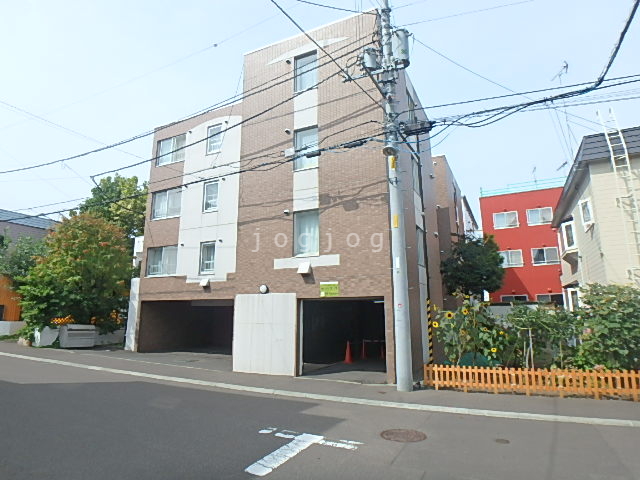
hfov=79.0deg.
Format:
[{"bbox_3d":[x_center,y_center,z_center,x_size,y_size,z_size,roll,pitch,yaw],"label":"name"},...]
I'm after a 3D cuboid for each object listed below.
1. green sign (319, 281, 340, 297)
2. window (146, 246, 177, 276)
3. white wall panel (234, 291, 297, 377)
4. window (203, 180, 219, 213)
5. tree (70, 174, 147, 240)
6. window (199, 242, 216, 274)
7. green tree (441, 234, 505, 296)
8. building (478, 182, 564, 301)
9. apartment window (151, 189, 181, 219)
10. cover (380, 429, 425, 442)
[{"bbox_3d":[0.264,1.376,10.829,0.600,0.410,0.040,-6,-13,26],"label":"green sign"},{"bbox_3d":[-7.167,0.964,17.559,1.820,1.340,0.130,-6,-13,24],"label":"window"},{"bbox_3d":[-1.669,2.764,11.600,2.130,2.340,0.150,-6,-13,24],"label":"white wall panel"},{"bbox_3d":[-4.680,-1.856,16.655,0.850,1.360,0.150,-6,-13,26],"label":"window"},{"bbox_3d":[-14.741,1.124,27.057,5.666,11.108,5.666,-6,-13,24],"label":"tree"},{"bbox_3d":[-4.770,0.770,16.482,0.800,1.380,0.130,-6,-13,24],"label":"window"},{"bbox_3d":[6.825,2.363,17.094,2.717,5.037,2.717,-6,-13,24],"label":"green tree"},{"bbox_3d":[16.028,2.123,27.320,7.500,9.700,8.000,-6,-13,26],"label":"building"},{"bbox_3d":[-7.027,-1.651,17.802,1.820,1.360,0.150,-6,-13,26],"label":"apartment window"},{"bbox_3d":[1.179,2.771,5.482,0.650,0.040,0.650,0,-11,0],"label":"cover"}]

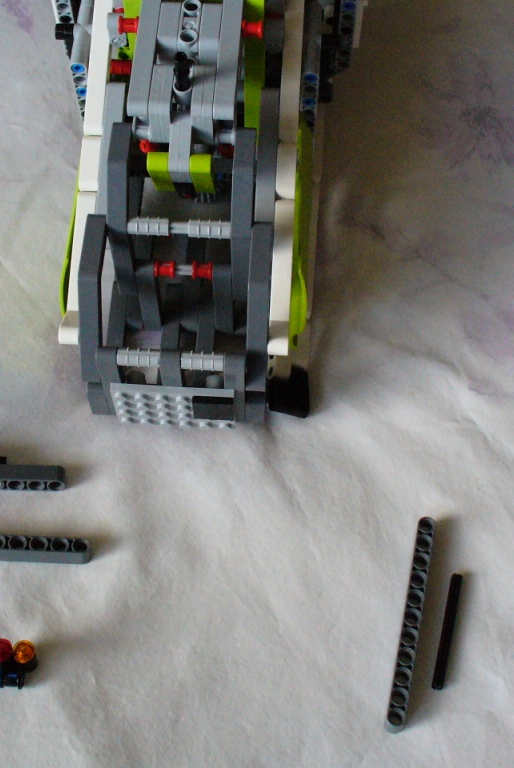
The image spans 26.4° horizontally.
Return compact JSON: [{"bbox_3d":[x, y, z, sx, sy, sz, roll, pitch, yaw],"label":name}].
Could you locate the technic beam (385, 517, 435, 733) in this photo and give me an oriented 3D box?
[{"bbox_3d":[0.060,0.092,0.426,0.007,0.008,0.087,14,59,3],"label":"technic beam"}]

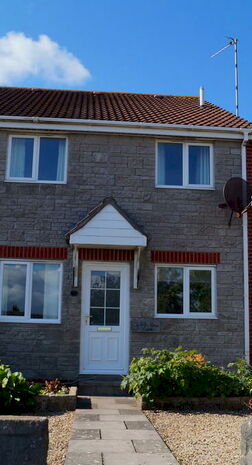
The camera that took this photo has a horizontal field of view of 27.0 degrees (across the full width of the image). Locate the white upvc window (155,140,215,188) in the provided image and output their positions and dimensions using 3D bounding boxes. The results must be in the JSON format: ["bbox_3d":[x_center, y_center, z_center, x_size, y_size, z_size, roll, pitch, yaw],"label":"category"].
[{"bbox_3d":[1.171,-1.327,10.363,1.156,0.973,0.100,2,-11,-3],"label":"white upvc window"}]

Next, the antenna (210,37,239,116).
[{"bbox_3d":[2.447,-3.559,12.877,0.350,2.280,1.050,9,-14,-35],"label":"antenna"}]

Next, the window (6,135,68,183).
[{"bbox_3d":[-1.746,-1.428,10.363,1.180,0.922,0.100,2,-8,-3],"label":"window"}]

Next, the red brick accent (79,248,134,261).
[{"bbox_3d":[-0.374,0.442,10.177,1.081,0.227,0.100,2,-8,-3],"label":"red brick accent"}]

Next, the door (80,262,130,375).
[{"bbox_3d":[-0.396,1.623,10.027,0.917,2.117,0.100,2,-8,-3],"label":"door"}]

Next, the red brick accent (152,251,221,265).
[{"bbox_3d":[1.140,0.496,10.014,1.350,0.218,0.100,2,-11,-3],"label":"red brick accent"}]

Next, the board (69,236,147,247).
[{"bbox_3d":[-0.310,0.163,9.412,1.378,0.145,0.040,2,-11,-3],"label":"board"}]

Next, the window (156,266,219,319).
[{"bbox_3d":[1.130,1.116,9.882,1.180,0.987,0.100,2,-11,-3],"label":"window"}]

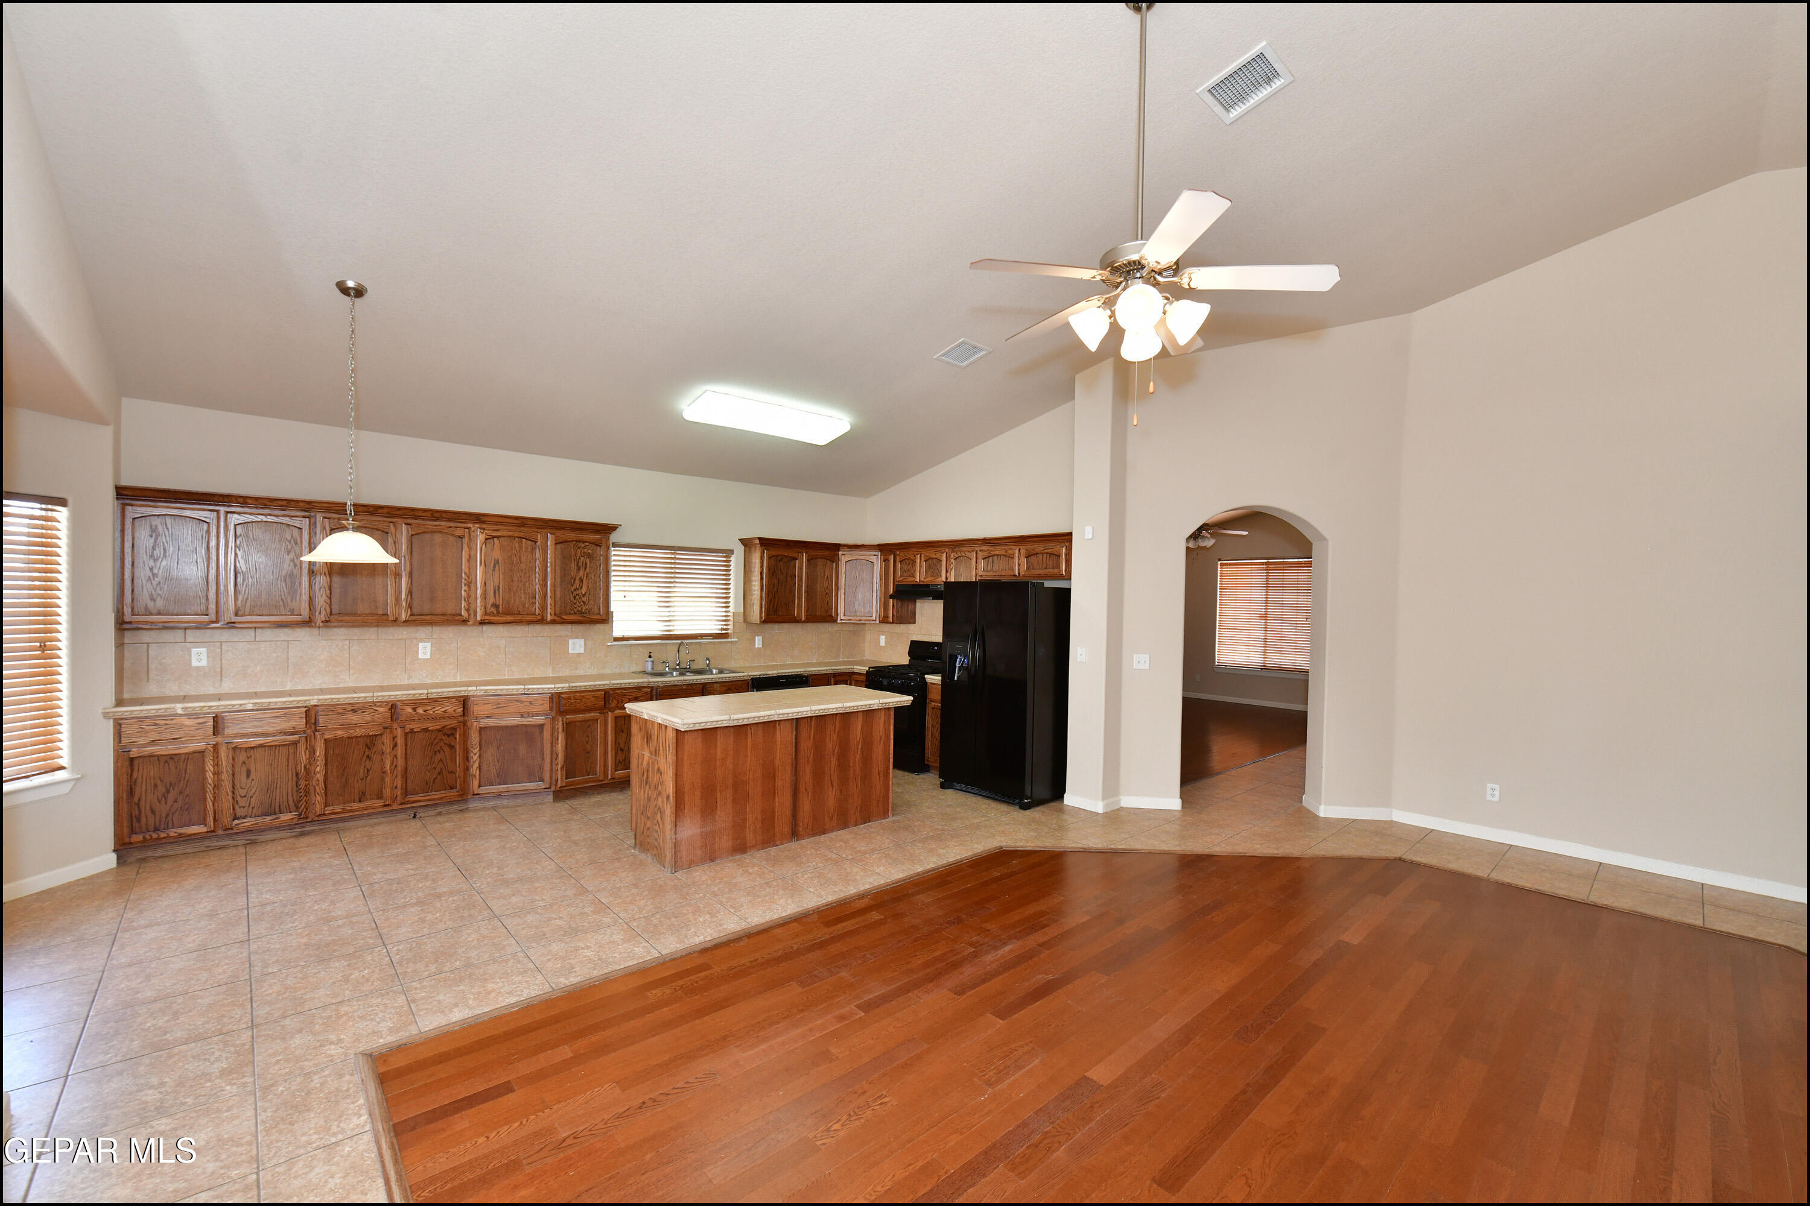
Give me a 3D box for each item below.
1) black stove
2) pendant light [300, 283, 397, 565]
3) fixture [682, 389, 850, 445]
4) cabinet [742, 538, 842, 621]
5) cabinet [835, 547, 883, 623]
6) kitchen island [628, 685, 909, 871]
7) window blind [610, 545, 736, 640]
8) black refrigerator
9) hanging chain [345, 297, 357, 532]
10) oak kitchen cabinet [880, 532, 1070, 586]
[{"bbox_3d":[0.137,0.993,7.385,0.709,1.171,0.760,1,0,-42],"label":"black stove"},{"bbox_3d":[-2.858,-0.916,3.882,0.407,1.423,0.407,1,0,-42],"label":"pendant light"},{"bbox_3d":[-1.063,-1.460,6.003,1.300,0.099,0.427,1,-11,-42],"label":"fixture"},{"bbox_3d":[-1.150,-0.207,7.735,1.007,0.826,0.377,1,0,-42],"label":"cabinet"},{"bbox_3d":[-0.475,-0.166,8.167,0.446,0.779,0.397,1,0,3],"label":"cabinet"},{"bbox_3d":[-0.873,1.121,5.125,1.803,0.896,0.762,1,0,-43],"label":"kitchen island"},{"bbox_3d":[-2.146,-0.093,7.094,1.190,0.878,0.069,1,0,-42],"label":"window blind"},{"bbox_3d":[0.928,0.714,6.372,0.818,1.766,0.910,1,0,-42],"label":"black refrigerator"},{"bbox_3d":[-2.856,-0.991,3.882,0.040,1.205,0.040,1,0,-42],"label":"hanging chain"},{"bbox_3d":[0.644,-0.378,7.098,0.381,0.412,2.430,1,0,-42],"label":"oak kitchen cabinet"}]

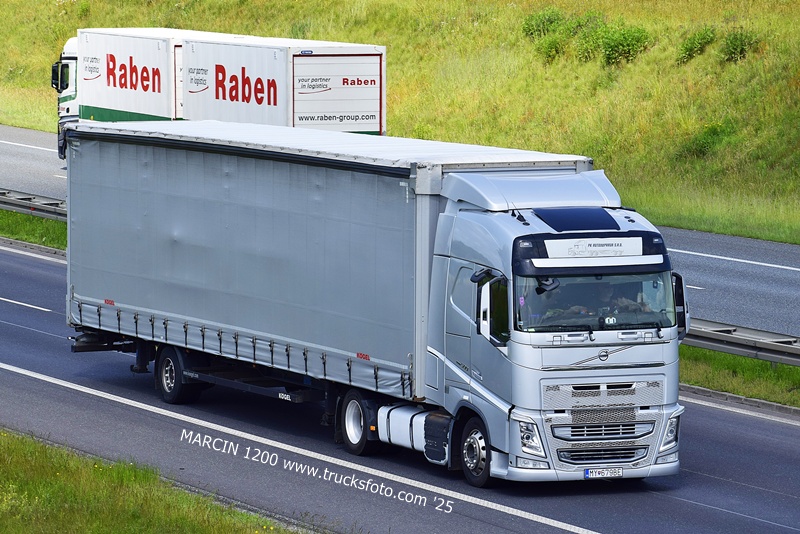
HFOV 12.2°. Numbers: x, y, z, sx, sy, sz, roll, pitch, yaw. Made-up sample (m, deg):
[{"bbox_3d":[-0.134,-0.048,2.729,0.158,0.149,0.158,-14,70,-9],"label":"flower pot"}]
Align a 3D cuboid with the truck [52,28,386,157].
[{"bbox_3d":[-5.140,-4.150,99.900,2.600,3.970,18.300,-2,5,-23],"label":"truck"}]

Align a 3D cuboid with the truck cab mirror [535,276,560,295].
[{"bbox_3d":[1.856,0.237,46.897,0.250,0.200,0.220,-3,5,-25],"label":"truck cab mirror"}]

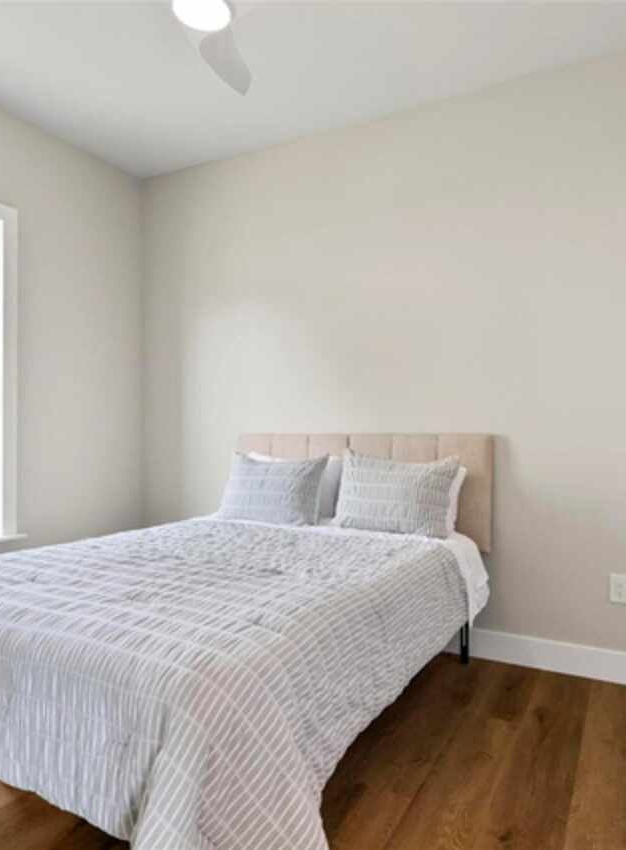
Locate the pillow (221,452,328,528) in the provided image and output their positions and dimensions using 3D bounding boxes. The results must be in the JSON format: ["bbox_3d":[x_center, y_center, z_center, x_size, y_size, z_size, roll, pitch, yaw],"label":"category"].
[{"bbox_3d":[-0.208,0.311,2.875,0.550,0.380,0.140,0,-18,23],"label":"pillow"}]

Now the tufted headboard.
[{"bbox_3d":[0.212,0.314,2.965,1.398,0.522,0.098,0,0,28],"label":"tufted headboard"}]

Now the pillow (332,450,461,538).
[{"bbox_3d":[0.371,0.308,2.582,0.550,0.385,0.140,0,-17,28],"label":"pillow"}]

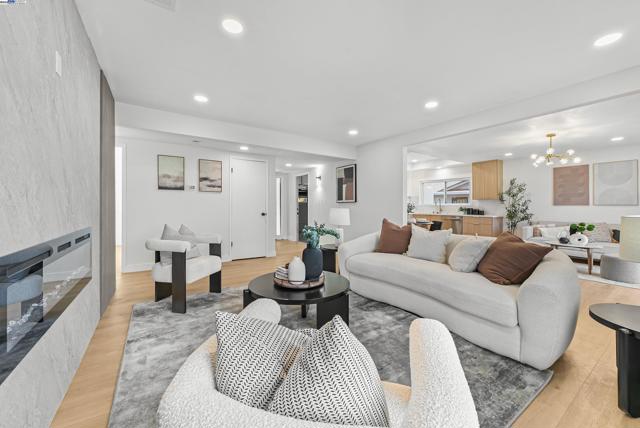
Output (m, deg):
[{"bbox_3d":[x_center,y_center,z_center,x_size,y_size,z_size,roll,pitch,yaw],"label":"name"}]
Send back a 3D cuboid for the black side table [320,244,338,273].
[{"bbox_3d":[0.230,0.756,3.981,0.470,0.470,0.470,0,1,0],"label":"black side table"}]

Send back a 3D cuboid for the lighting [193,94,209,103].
[{"bbox_3d":[-1.468,-1.407,3.061,0.160,0.025,0.160,0,2,-34],"label":"lighting"}]

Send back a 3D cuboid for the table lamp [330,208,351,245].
[{"bbox_3d":[0.330,0.209,4.006,0.320,0.600,0.320,0,1,0],"label":"table lamp"}]

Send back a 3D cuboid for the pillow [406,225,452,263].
[{"bbox_3d":[1.301,0.350,2.959,0.170,0.450,0.490,18,-9,-33],"label":"pillow"}]

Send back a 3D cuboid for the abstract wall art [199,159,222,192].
[{"bbox_3d":[-2.046,-0.706,4.684,0.410,0.600,0.030,0,2,-34],"label":"abstract wall art"}]

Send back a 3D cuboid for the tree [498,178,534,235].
[{"bbox_3d":[4.889,0.046,6.202,0.850,1.854,0.880,0,2,-33],"label":"tree"}]

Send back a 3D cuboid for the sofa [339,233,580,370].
[{"bbox_3d":[1.214,0.639,2.831,0.893,0.770,2.366,0,2,-34],"label":"sofa"}]

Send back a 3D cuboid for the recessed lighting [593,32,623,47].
[{"bbox_3d":[2.226,-1.339,1.929,0.160,0.025,0.160,0,2,-34],"label":"recessed lighting"}]

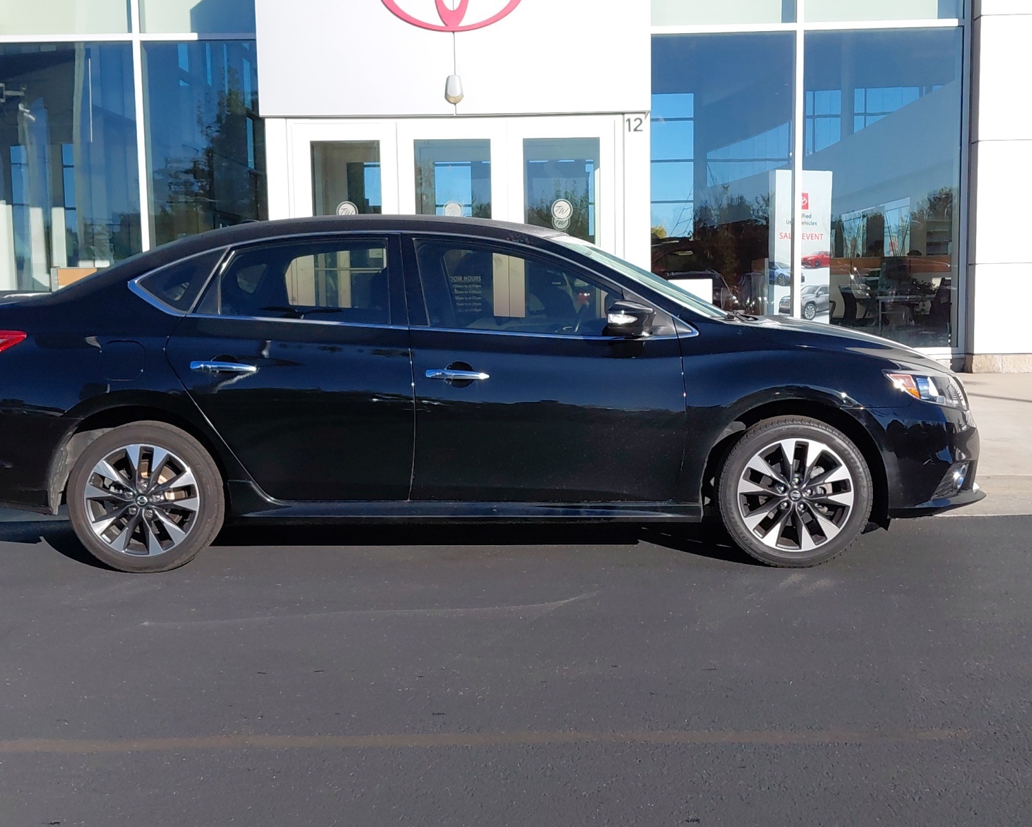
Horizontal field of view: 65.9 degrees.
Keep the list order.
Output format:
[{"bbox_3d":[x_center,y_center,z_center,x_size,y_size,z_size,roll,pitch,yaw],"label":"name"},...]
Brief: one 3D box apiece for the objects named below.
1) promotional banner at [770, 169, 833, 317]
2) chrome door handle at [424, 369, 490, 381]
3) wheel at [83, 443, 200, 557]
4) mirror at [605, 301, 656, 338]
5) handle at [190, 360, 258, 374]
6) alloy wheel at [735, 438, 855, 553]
[{"bbox_3d":[3.177,-1.699,8.900,0.790,2.000,0.100,-2,7,-16],"label":"promotional banner"},{"bbox_3d":[-0.235,-0.155,3.200,0.258,0.042,0.050,2,6,0],"label":"chrome door handle"},{"bbox_3d":[-1.548,0.350,3.381,0.473,0.473,0.180,-1,6,0],"label":"wheel"},{"bbox_3d":[0.447,-0.373,3.150,0.170,0.140,0.220,-1,6,0],"label":"mirror"},{"bbox_3d":[-1.177,-0.188,3.210,0.266,0.043,0.050,4,6,0],"label":"handle"},{"bbox_3d":[1.153,0.327,3.374,0.473,0.473,0.180,-1,6,0],"label":"alloy wheel"}]

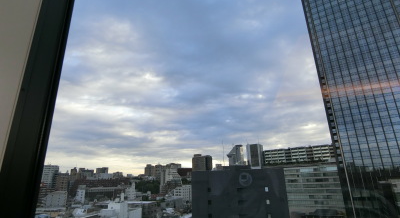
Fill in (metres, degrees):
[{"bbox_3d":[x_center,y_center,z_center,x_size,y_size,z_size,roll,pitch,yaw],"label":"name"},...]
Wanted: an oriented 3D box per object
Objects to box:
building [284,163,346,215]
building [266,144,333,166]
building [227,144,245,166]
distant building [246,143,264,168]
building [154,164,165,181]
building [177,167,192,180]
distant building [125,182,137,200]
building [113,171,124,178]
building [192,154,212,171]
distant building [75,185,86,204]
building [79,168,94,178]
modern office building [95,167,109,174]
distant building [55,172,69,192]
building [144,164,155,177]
[{"bbox_3d":[79.800,57.690,153.490,42.800,32.400,20.000,-8,-21,21],"label":"building"},{"bbox_3d":[92.120,42.930,201.260,64.000,17.900,12.000,-12,-22,30],"label":"building"},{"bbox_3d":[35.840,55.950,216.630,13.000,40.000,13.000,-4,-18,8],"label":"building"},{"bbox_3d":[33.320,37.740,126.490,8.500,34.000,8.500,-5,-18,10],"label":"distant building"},{"bbox_3d":[-59.930,98.290,328.250,15.900,31.400,15.000,2,-19,-8],"label":"building"},{"bbox_3d":[-23.530,103.230,343.490,26.200,19.900,18.000,-2,-19,4],"label":"building"},{"bbox_3d":[-71.370,84.490,225.380,11.500,19.000,12.000,5,-20,-14],"label":"distant building"},{"bbox_3d":[-200.980,167.500,537.910,22.000,26.000,16.000,4,-19,-16],"label":"building"},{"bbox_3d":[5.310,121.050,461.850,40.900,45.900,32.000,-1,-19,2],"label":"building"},{"bbox_3d":[-142.590,102.570,262.210,11.500,22.000,9.500,3,-19,-14],"label":"distant building"},{"bbox_3d":[-247.890,146.130,477.620,28.000,32.000,18.000,5,-19,-19],"label":"building"},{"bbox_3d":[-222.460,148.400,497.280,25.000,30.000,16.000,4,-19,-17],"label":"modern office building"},{"bbox_3d":[-167.900,90.780,266.760,15.300,27.700,16.000,11,-22,-29],"label":"distant building"},{"bbox_3d":[-86.180,108.960,374.140,16.400,26.500,17.000,1,-19,-6],"label":"building"}]

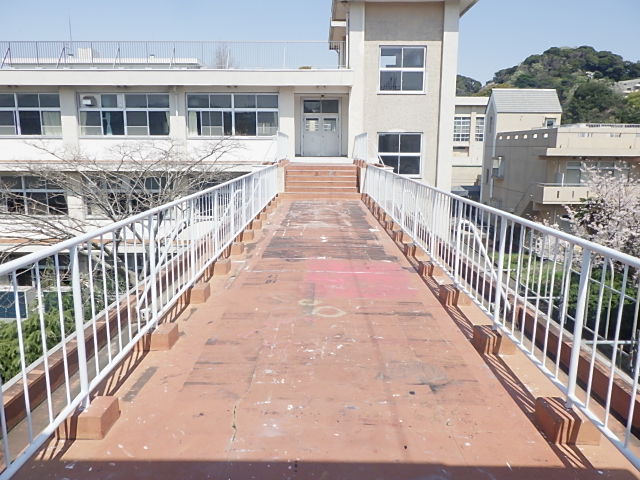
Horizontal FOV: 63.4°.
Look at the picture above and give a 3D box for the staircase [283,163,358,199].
[{"bbox_3d":[0.040,-1.924,17.380,2.600,1.030,1.620,0,10,0],"label":"staircase"}]

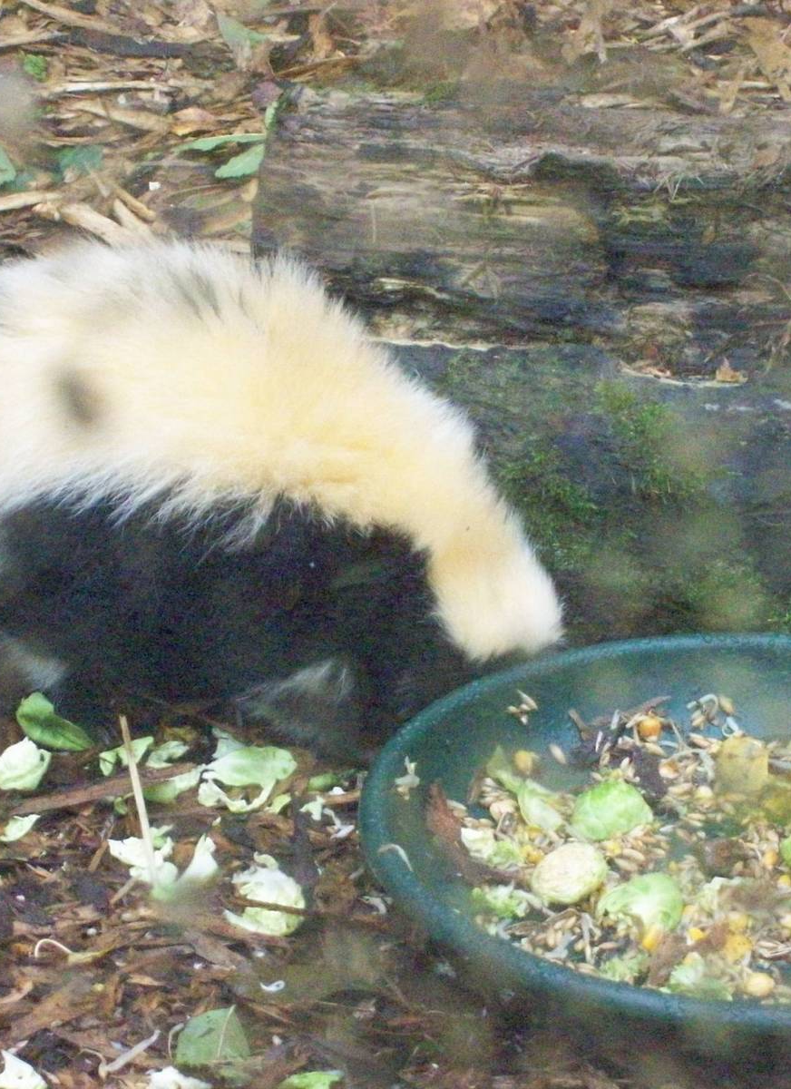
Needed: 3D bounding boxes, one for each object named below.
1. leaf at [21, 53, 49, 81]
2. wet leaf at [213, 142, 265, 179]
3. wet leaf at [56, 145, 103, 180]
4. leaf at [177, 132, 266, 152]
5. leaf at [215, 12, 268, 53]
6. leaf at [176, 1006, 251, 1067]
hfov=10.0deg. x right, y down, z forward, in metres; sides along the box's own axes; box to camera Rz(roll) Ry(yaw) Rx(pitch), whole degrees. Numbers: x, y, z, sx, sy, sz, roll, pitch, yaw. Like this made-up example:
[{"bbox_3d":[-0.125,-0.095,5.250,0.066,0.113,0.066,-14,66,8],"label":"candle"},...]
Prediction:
[{"bbox_3d":[-0.230,-0.304,2.882,0.018,0.011,0.025,0,25,0],"label":"leaf"},{"bbox_3d":[-0.093,-0.231,2.722,0.032,0.016,0.033,0,25,0],"label":"wet leaf"},{"bbox_3d":[-0.190,-0.229,2.723,0.029,0.014,0.030,0,25,0],"label":"wet leaf"},{"bbox_3d":[-0.106,-0.245,2.756,0.056,0.012,0.024,0,25,0],"label":"leaf"},{"bbox_3d":[-0.100,-0.331,2.933,0.033,0.020,0.036,0,25,0],"label":"leaf"},{"bbox_3d":[-0.066,0.179,1.657,0.027,0.009,0.030,3,40,2],"label":"leaf"}]

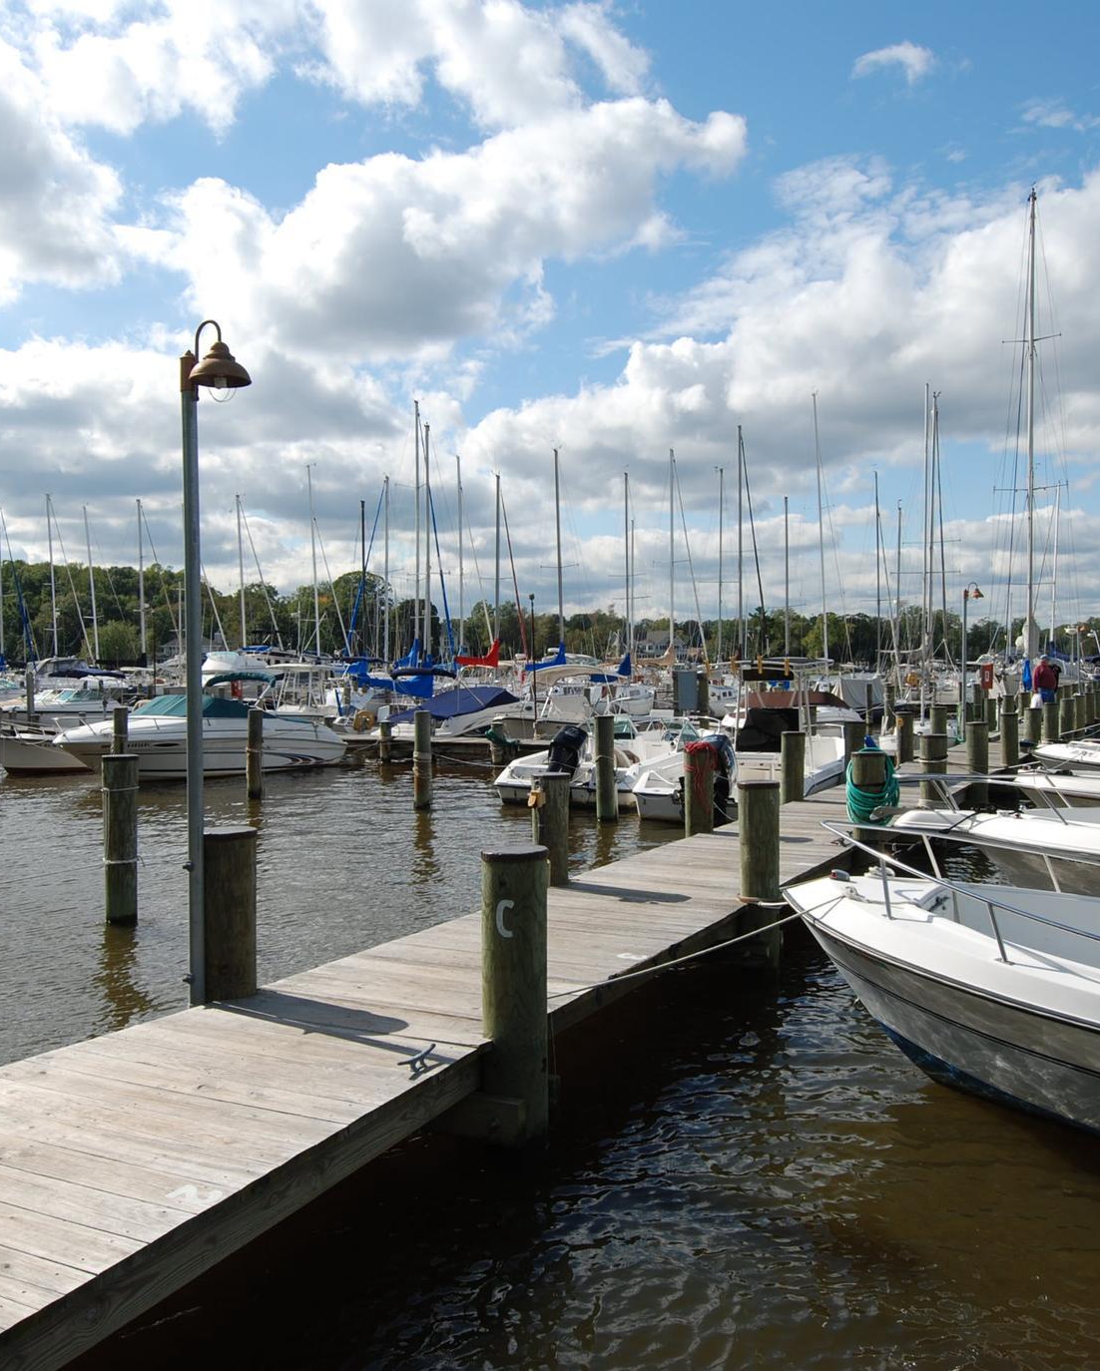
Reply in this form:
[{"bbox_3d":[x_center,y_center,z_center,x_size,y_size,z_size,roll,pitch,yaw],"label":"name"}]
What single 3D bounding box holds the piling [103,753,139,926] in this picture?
[{"bbox_3d":[-3.311,1.196,9.240,0.270,1.300,0.270,1,1,28],"label":"piling"}]

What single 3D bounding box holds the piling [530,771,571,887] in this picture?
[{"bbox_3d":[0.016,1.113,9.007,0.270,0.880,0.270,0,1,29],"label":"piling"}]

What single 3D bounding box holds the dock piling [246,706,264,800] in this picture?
[{"bbox_3d":[-4.383,1.009,17.750,0.265,1.376,0.265,0,1,0],"label":"dock piling"}]

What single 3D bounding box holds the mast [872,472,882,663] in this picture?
[{"bbox_3d":[13.986,-4.663,51.075,0.161,8.800,0.140,0,1,29],"label":"mast"}]

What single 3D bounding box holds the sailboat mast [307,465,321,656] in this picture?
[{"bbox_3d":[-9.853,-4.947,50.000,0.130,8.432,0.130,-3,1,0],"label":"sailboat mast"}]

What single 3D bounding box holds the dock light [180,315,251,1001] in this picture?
[{"bbox_3d":[-1.533,-0.107,5.469,0.380,3.202,0.280,1,1,28],"label":"dock light"}]

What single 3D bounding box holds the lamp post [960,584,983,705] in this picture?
[{"bbox_3d":[8.913,-0.510,25.194,0.460,3.340,0.290,0,1,29],"label":"lamp post"}]

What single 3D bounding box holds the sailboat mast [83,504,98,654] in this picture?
[{"bbox_3d":[-24.957,-5.471,65.000,0.140,8.700,0.140,-3,3,29],"label":"sailboat mast"}]

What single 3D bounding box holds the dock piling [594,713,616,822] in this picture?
[{"bbox_3d":[0.711,1.059,15.200,0.255,1.335,0.255,1,1,28],"label":"dock piling"}]

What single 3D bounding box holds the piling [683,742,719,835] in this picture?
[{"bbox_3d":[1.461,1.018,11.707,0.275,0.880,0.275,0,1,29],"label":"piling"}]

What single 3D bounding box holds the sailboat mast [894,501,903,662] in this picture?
[{"bbox_3d":[16.375,-4.522,56.071,0.161,8.320,0.140,1,1,29],"label":"sailboat mast"}]

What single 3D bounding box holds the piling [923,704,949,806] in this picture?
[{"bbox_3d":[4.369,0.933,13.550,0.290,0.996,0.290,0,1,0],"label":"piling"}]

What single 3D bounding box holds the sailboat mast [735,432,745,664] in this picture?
[{"bbox_3d":[7.557,-5.521,47.500,0.140,9.700,0.140,0,1,28],"label":"sailboat mast"}]

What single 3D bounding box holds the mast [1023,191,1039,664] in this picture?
[{"bbox_3d":[19.348,-10.389,48.000,0.220,18.995,0.220,1,1,28],"label":"mast"}]

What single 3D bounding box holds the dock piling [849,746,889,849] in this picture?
[{"bbox_3d":[2.888,1.076,10.800,0.295,0.967,0.295,0,1,0],"label":"dock piling"}]

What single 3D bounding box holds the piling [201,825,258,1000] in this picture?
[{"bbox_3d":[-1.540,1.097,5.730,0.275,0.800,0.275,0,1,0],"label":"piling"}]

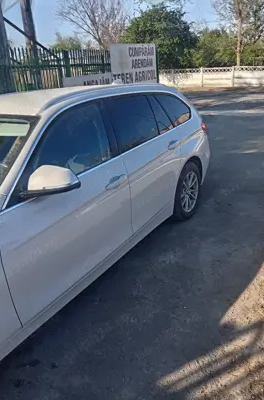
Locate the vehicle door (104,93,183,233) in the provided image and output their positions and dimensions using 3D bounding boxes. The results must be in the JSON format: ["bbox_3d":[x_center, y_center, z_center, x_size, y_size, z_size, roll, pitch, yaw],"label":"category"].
[{"bbox_3d":[0.162,-0.381,2.772,0.275,1.080,1.100,10,24,30],"label":"vehicle door"}]

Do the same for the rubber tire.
[{"bbox_3d":[0.557,-0.114,3.465,0.225,0.655,0.654,10,24,30],"label":"rubber tire"}]

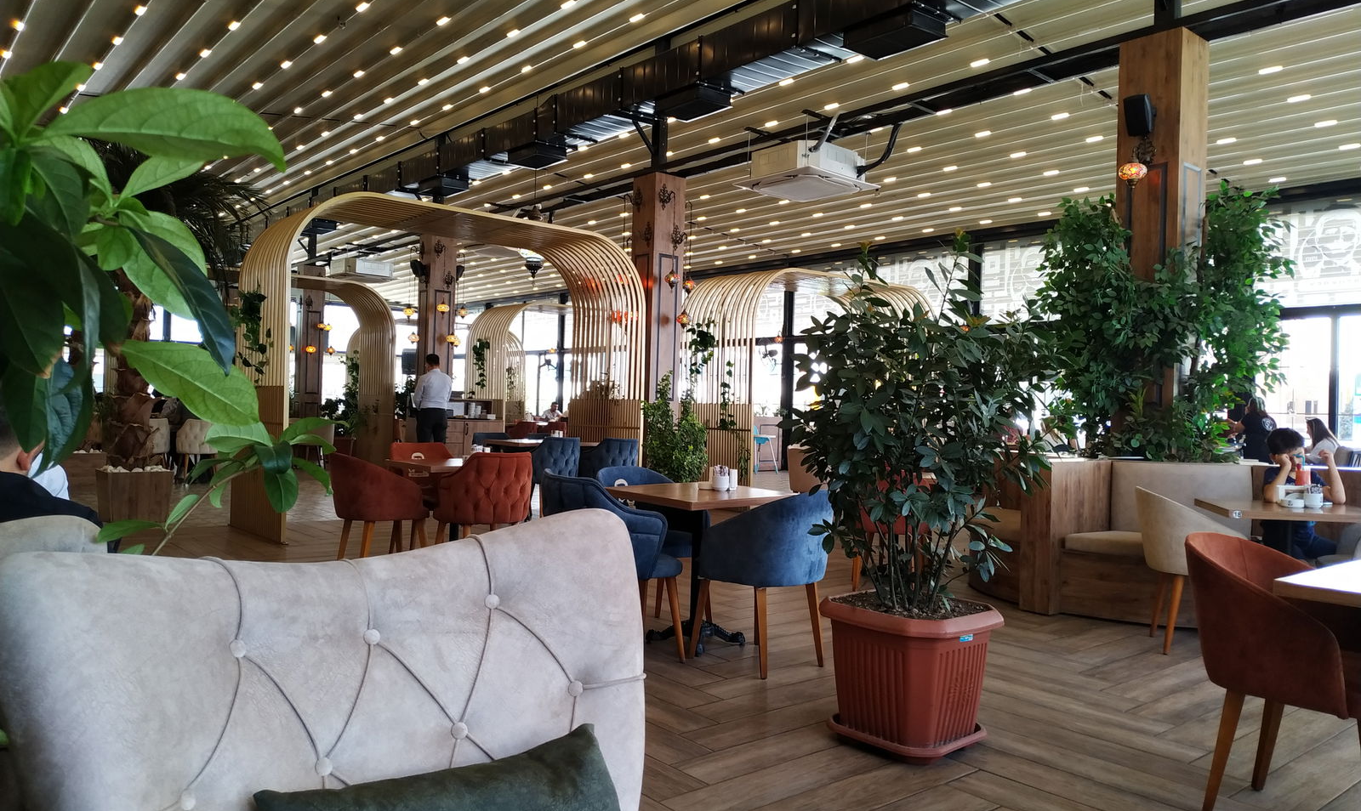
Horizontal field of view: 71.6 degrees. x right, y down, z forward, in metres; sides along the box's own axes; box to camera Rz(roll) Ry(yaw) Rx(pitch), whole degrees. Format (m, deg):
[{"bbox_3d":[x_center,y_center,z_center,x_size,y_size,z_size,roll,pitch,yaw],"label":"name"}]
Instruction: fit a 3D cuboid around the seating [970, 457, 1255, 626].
[{"bbox_3d":[2.850,0.798,5.950,1.800,0.920,1.150,1,0,5],"label":"seating"}]

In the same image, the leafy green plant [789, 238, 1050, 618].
[{"bbox_3d":[0.867,0.076,3.420,0.930,1.380,0.860,1,0,0],"label":"leafy green plant"}]

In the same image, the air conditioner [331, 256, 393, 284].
[{"bbox_3d":[-5.398,-2.280,15.848,0.920,0.310,0.920,1,0,-40],"label":"air conditioner"}]

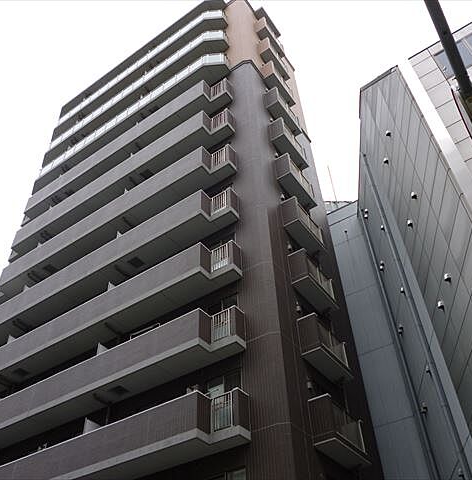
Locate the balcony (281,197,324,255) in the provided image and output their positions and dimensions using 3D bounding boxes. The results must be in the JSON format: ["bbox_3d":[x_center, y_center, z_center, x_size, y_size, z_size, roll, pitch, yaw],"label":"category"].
[{"bbox_3d":[2.840,-0.473,21.551,0.675,1.341,2.372,-27,-49,23],"label":"balcony"}]

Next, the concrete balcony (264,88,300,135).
[{"bbox_3d":[2.549,-6.723,27.596,0.675,1.341,2.372,-27,-49,23],"label":"concrete balcony"}]

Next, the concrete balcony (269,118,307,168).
[{"bbox_3d":[2.646,-4.640,25.581,0.675,1.341,2.372,-27,-49,23],"label":"concrete balcony"}]

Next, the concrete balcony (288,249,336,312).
[{"bbox_3d":[2.936,1.610,19.537,0.675,1.341,2.372,-27,-49,23],"label":"concrete balcony"}]

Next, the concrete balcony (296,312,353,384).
[{"bbox_3d":[3.033,3.694,17.522,0.675,1.341,2.372,-27,-49,23],"label":"concrete balcony"}]

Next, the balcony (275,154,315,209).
[{"bbox_3d":[2.743,-2.556,23.566,0.675,1.341,2.372,-27,-49,23],"label":"balcony"}]

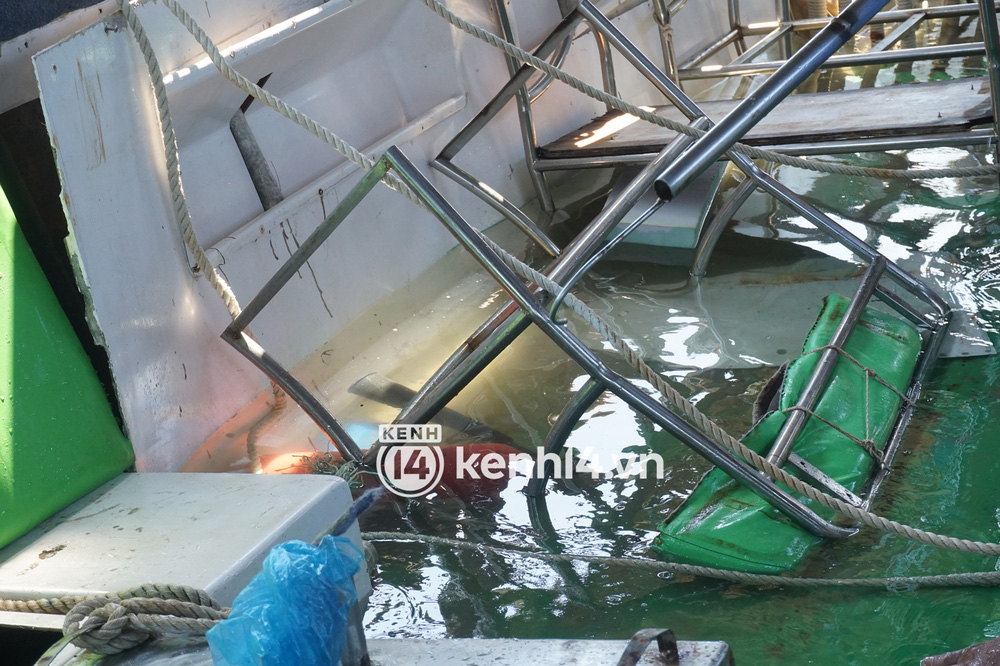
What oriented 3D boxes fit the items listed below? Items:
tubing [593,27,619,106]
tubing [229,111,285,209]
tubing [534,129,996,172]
[{"bbox_3d":[0.260,-0.649,4.750,0.042,0.200,0.033,-1,15,22],"label":"tubing"},{"bbox_3d":[-0.526,-0.371,4.200,0.044,0.225,0.044,-20,-3,-29],"label":"tubing"},{"bbox_3d":[0.564,-0.398,4.275,1.029,0.029,0.029,-2,16,22],"label":"tubing"}]

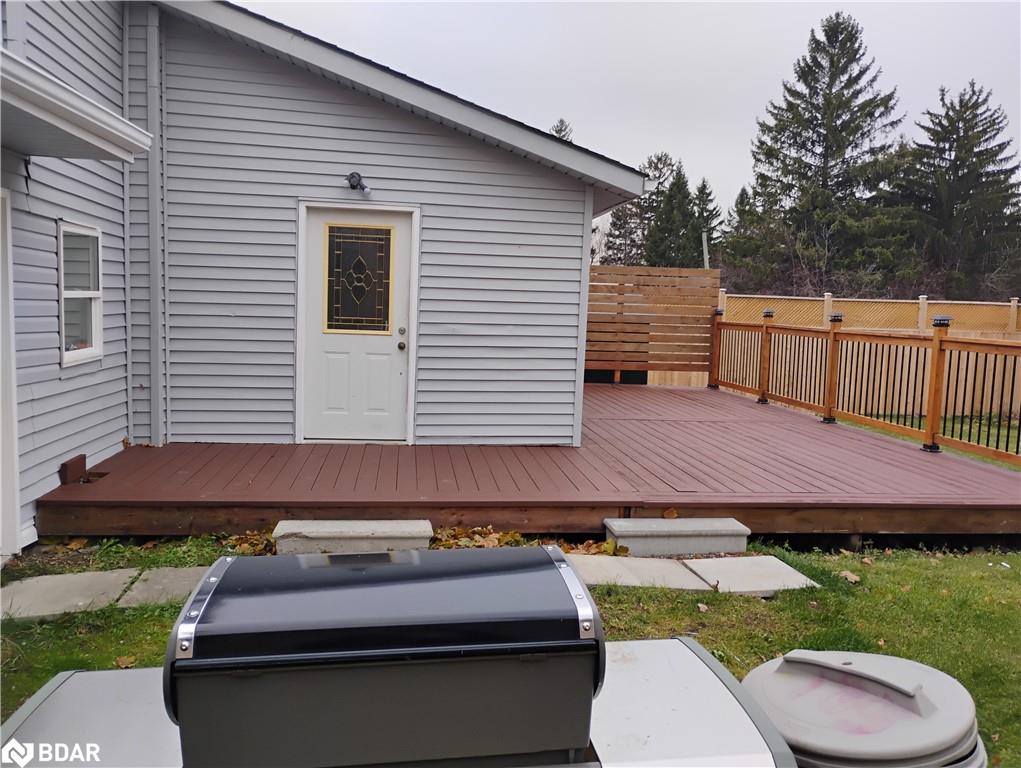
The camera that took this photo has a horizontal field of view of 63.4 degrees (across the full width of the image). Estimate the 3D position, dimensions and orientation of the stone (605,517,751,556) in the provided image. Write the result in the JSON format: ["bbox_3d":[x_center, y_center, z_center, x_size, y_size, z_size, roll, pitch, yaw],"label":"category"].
[{"bbox_3d":[1.112,1.030,5.546,0.910,0.170,0.330,1,6,-7],"label":"stone"}]

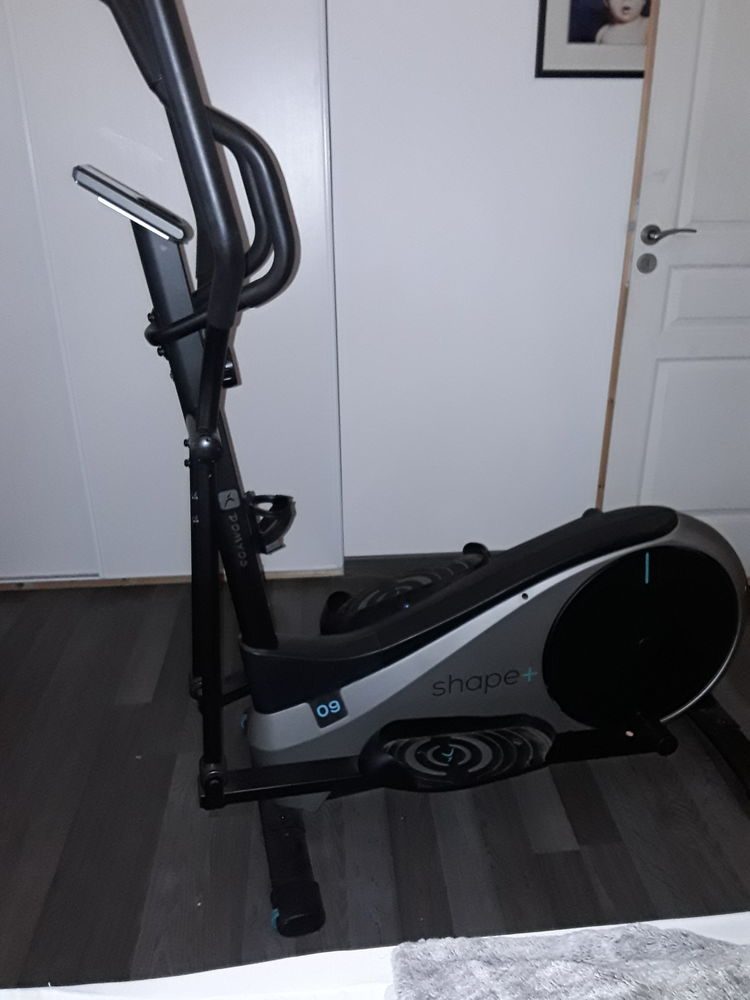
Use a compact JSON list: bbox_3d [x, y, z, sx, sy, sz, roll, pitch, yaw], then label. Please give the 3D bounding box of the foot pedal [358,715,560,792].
[{"bbox_3d":[0.144,0.461,1.419,0.358,0.062,0.138,-2,22,-13],"label":"foot pedal"}]

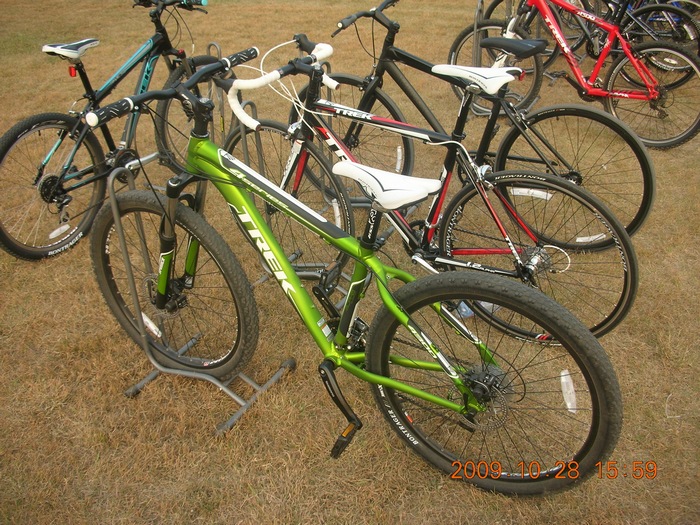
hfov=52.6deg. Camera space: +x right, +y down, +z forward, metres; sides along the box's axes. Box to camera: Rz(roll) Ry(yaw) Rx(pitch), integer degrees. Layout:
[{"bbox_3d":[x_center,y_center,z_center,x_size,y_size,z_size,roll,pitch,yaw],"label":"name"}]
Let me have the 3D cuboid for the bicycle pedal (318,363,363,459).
[{"bbox_3d":[-0.041,0.411,1.930,0.150,0.220,0.130,13,32,25],"label":"bicycle pedal"}]

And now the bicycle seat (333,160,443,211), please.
[{"bbox_3d":[0.078,-0.183,1.695,0.275,0.080,0.155,13,31,25],"label":"bicycle seat"}]

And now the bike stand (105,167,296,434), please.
[{"bbox_3d":[-0.495,0.069,2.229,0.480,0.750,0.420,13,30,25],"label":"bike stand"}]

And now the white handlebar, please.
[{"bbox_3d":[-0.217,-0.630,2.498,0.150,0.180,0.440,23,40,37],"label":"white handlebar"}]

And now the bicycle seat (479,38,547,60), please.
[{"bbox_3d":[0.658,-0.862,2.864,0.275,0.080,0.155,14,34,28],"label":"bicycle seat"}]

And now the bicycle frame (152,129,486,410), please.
[{"bbox_3d":[-0.109,-0.001,1.911,1.060,0.640,0.170,13,31,25],"label":"bicycle frame"}]

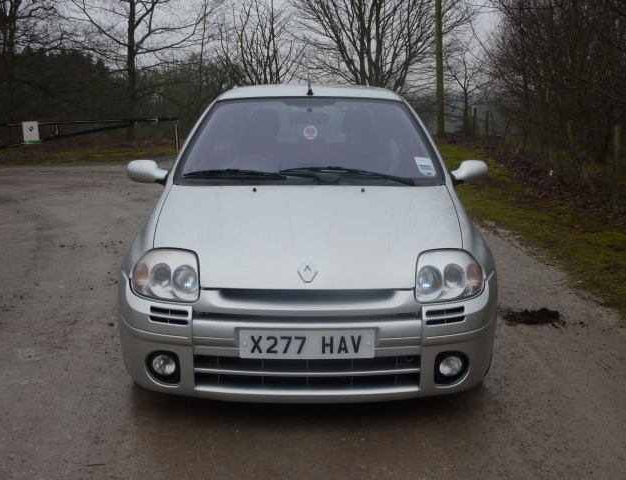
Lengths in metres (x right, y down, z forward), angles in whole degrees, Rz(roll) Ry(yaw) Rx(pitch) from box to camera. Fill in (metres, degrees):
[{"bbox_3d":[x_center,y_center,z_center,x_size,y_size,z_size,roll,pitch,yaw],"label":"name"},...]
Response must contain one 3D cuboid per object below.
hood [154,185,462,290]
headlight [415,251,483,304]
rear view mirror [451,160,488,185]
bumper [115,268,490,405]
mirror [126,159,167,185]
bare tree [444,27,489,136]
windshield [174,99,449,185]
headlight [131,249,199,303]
[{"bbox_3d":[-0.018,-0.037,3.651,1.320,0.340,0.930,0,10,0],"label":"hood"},{"bbox_3d":[0.567,0.140,3.439,0.320,0.180,0.270,0,10,0],"label":"headlight"},{"bbox_3d":[0.830,-0.358,4.416,0.200,0.130,0.150,0,10,0],"label":"rear view mirror"},{"bbox_3d":[-0.020,0.392,3.413,1.640,0.470,0.480,0,10,0],"label":"bumper"},{"bbox_3d":[-0.865,-0.358,4.416,0.210,0.130,0.150,0,10,0],"label":"mirror"},{"bbox_3d":[5.166,-5.334,28.000,1.700,3.850,1.600,0,10,0],"label":"bare tree"},{"bbox_3d":[-0.018,-0.526,4.335,1.330,0.420,0.700,0,10,0],"label":"windshield"},{"bbox_3d":[-0.607,0.140,3.439,0.320,0.180,0.270,0,10,0],"label":"headlight"}]

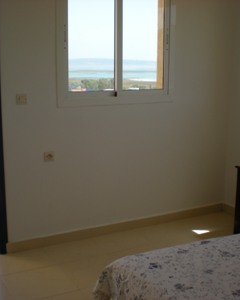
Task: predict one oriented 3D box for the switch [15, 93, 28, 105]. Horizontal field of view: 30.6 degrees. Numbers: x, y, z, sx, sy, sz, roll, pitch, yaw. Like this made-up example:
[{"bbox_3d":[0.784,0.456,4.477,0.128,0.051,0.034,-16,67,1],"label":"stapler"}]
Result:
[{"bbox_3d":[-0.738,-0.380,3.299,0.081,0.081,0.012,-6,13,-28],"label":"switch"}]

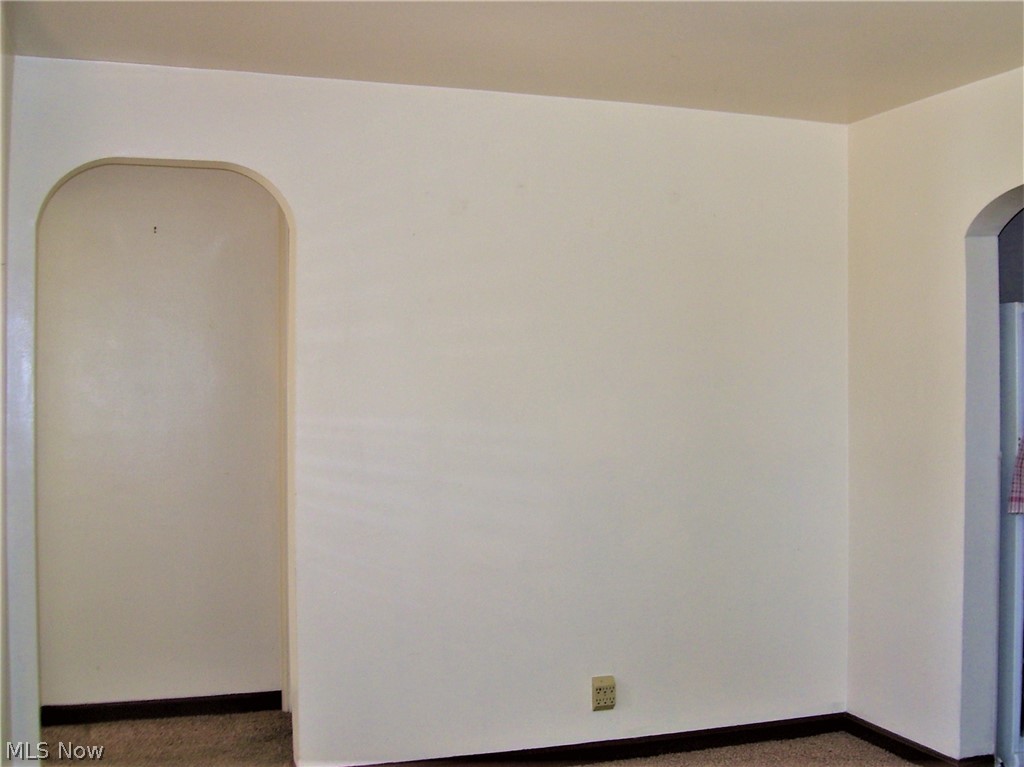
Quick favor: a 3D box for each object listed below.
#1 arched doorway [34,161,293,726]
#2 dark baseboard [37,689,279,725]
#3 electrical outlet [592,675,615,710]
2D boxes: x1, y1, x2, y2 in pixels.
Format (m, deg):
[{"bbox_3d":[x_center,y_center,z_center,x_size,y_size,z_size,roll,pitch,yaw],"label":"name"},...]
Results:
[{"bbox_3d":[-1.095,0.341,3.426,0.775,2.094,0.140,0,1,-19],"label":"arched doorway"},{"bbox_3d":[-1.423,1.331,4.354,0.940,0.086,0.020,0,1,-19],"label":"dark baseboard"},{"bbox_3d":[0.333,1.119,3.844,0.075,0.119,0.032,0,1,-19],"label":"electrical outlet"}]

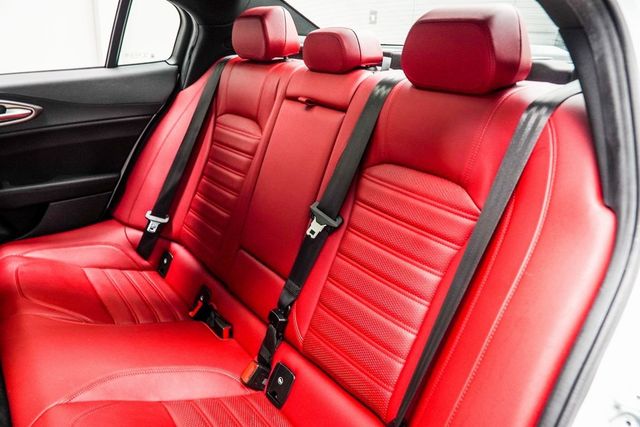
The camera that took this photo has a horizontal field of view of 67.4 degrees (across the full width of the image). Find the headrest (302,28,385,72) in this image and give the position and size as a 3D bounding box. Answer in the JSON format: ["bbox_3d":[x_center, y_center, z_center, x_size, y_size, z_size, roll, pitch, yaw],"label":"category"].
[{"bbox_3d":[0.054,-0.396,1.165,0.134,0.102,0.205,-14,27,-33],"label":"headrest"}]

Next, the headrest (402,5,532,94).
[{"bbox_3d":[0.263,-0.302,0.882,0.145,0.152,0.222,-14,27,-33],"label":"headrest"}]

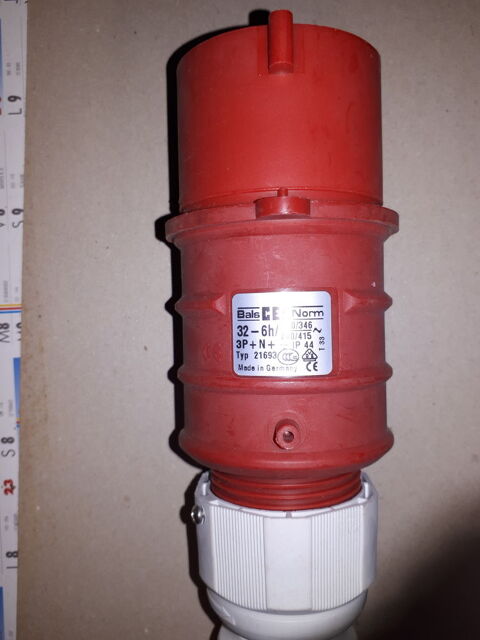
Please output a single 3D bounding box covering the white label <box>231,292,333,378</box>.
[{"bbox_3d":[0.013,0.004,0.148,0.030,0.003,0.025,-1,93,5],"label":"white label"}]

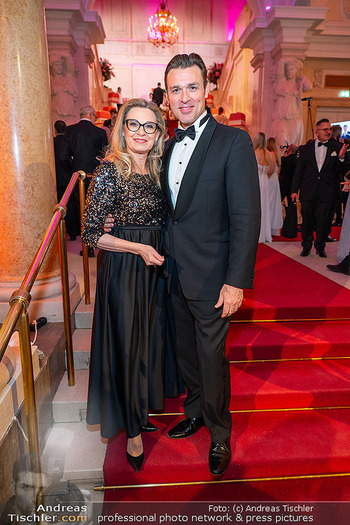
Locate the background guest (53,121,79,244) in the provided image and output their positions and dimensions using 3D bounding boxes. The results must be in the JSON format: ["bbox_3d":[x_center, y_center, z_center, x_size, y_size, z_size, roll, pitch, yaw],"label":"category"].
[{"bbox_3d":[-1.627,-1.209,5.252,0.500,1.730,0.340,2,14,5],"label":"background guest"}]

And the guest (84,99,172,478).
[{"bbox_3d":[-0.220,0.151,1.699,0.470,1.720,0.440,-1,14,-8],"label":"guest"}]

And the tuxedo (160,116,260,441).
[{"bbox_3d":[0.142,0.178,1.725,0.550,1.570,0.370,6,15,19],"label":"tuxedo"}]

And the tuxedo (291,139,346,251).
[{"bbox_3d":[1.892,-0.881,4.635,0.700,1.460,0.380,4,14,12],"label":"tuxedo"}]

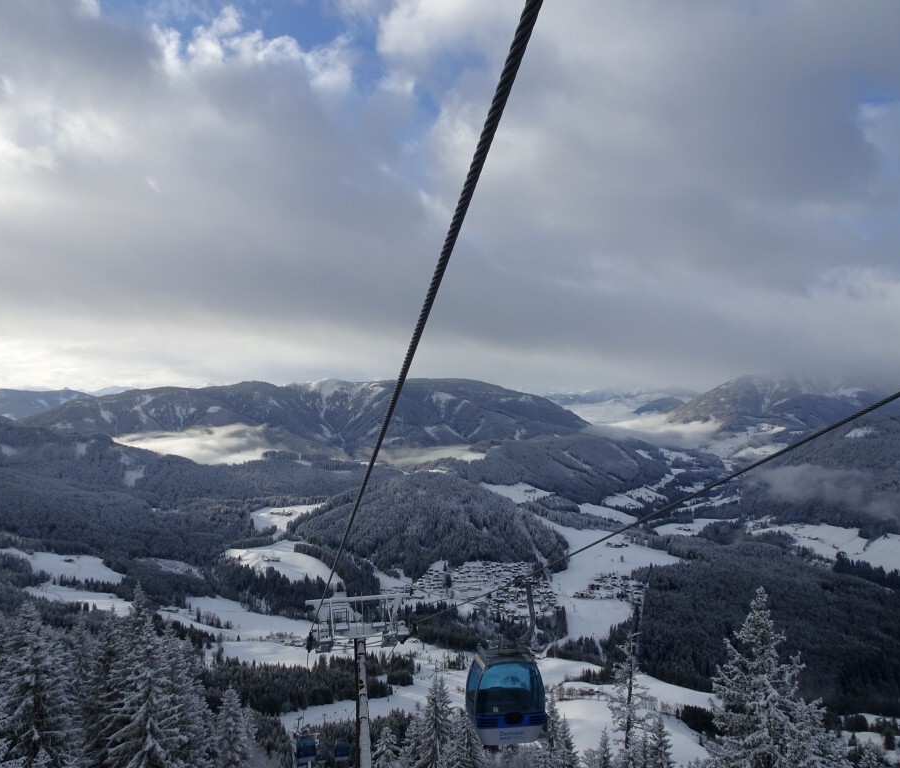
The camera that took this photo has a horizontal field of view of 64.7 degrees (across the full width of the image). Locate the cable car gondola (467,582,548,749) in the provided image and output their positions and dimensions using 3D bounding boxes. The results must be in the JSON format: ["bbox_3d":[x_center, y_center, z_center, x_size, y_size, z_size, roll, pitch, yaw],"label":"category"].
[{"bbox_3d":[1.550,7.280,19.500,1.850,4.100,1.950,3,1,-11],"label":"cable car gondola"}]

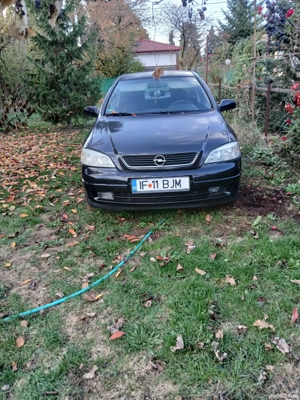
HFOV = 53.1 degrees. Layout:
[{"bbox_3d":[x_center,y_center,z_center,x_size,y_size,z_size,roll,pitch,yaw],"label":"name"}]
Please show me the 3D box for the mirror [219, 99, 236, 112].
[{"bbox_3d":[0.995,-1.210,3.854,0.210,0.145,0.110,-2,23,3],"label":"mirror"}]

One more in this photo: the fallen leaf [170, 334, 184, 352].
[{"bbox_3d":[0.143,0.746,1.561,0.065,0.040,0.101,8,24,26],"label":"fallen leaf"}]

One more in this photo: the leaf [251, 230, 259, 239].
[{"bbox_3d":[0.903,0.298,2.597,0.060,0.045,0.079,-6,21,-8],"label":"leaf"}]

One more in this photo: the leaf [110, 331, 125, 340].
[{"bbox_3d":[-0.191,0.791,1.761,0.090,0.015,0.034,-10,24,-17],"label":"leaf"}]

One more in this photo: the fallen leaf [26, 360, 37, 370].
[{"bbox_3d":[-0.597,0.833,1.509,0.041,0.020,0.040,-3,22,-1],"label":"fallen leaf"}]

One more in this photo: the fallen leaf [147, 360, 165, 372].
[{"bbox_3d":[0.029,0.859,1.555,0.090,0.030,0.051,0,23,7],"label":"fallen leaf"}]

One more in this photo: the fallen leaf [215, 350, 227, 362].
[{"bbox_3d":[0.355,0.785,1.516,0.060,0.035,0.043,8,24,24],"label":"fallen leaf"}]

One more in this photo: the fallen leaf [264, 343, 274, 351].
[{"bbox_3d":[0.648,0.795,1.631,0.050,0.025,0.055,7,25,23],"label":"fallen leaf"}]

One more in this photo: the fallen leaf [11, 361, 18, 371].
[{"bbox_3d":[-0.674,0.824,1.495,0.040,0.025,0.065,-19,26,-35],"label":"fallen leaf"}]

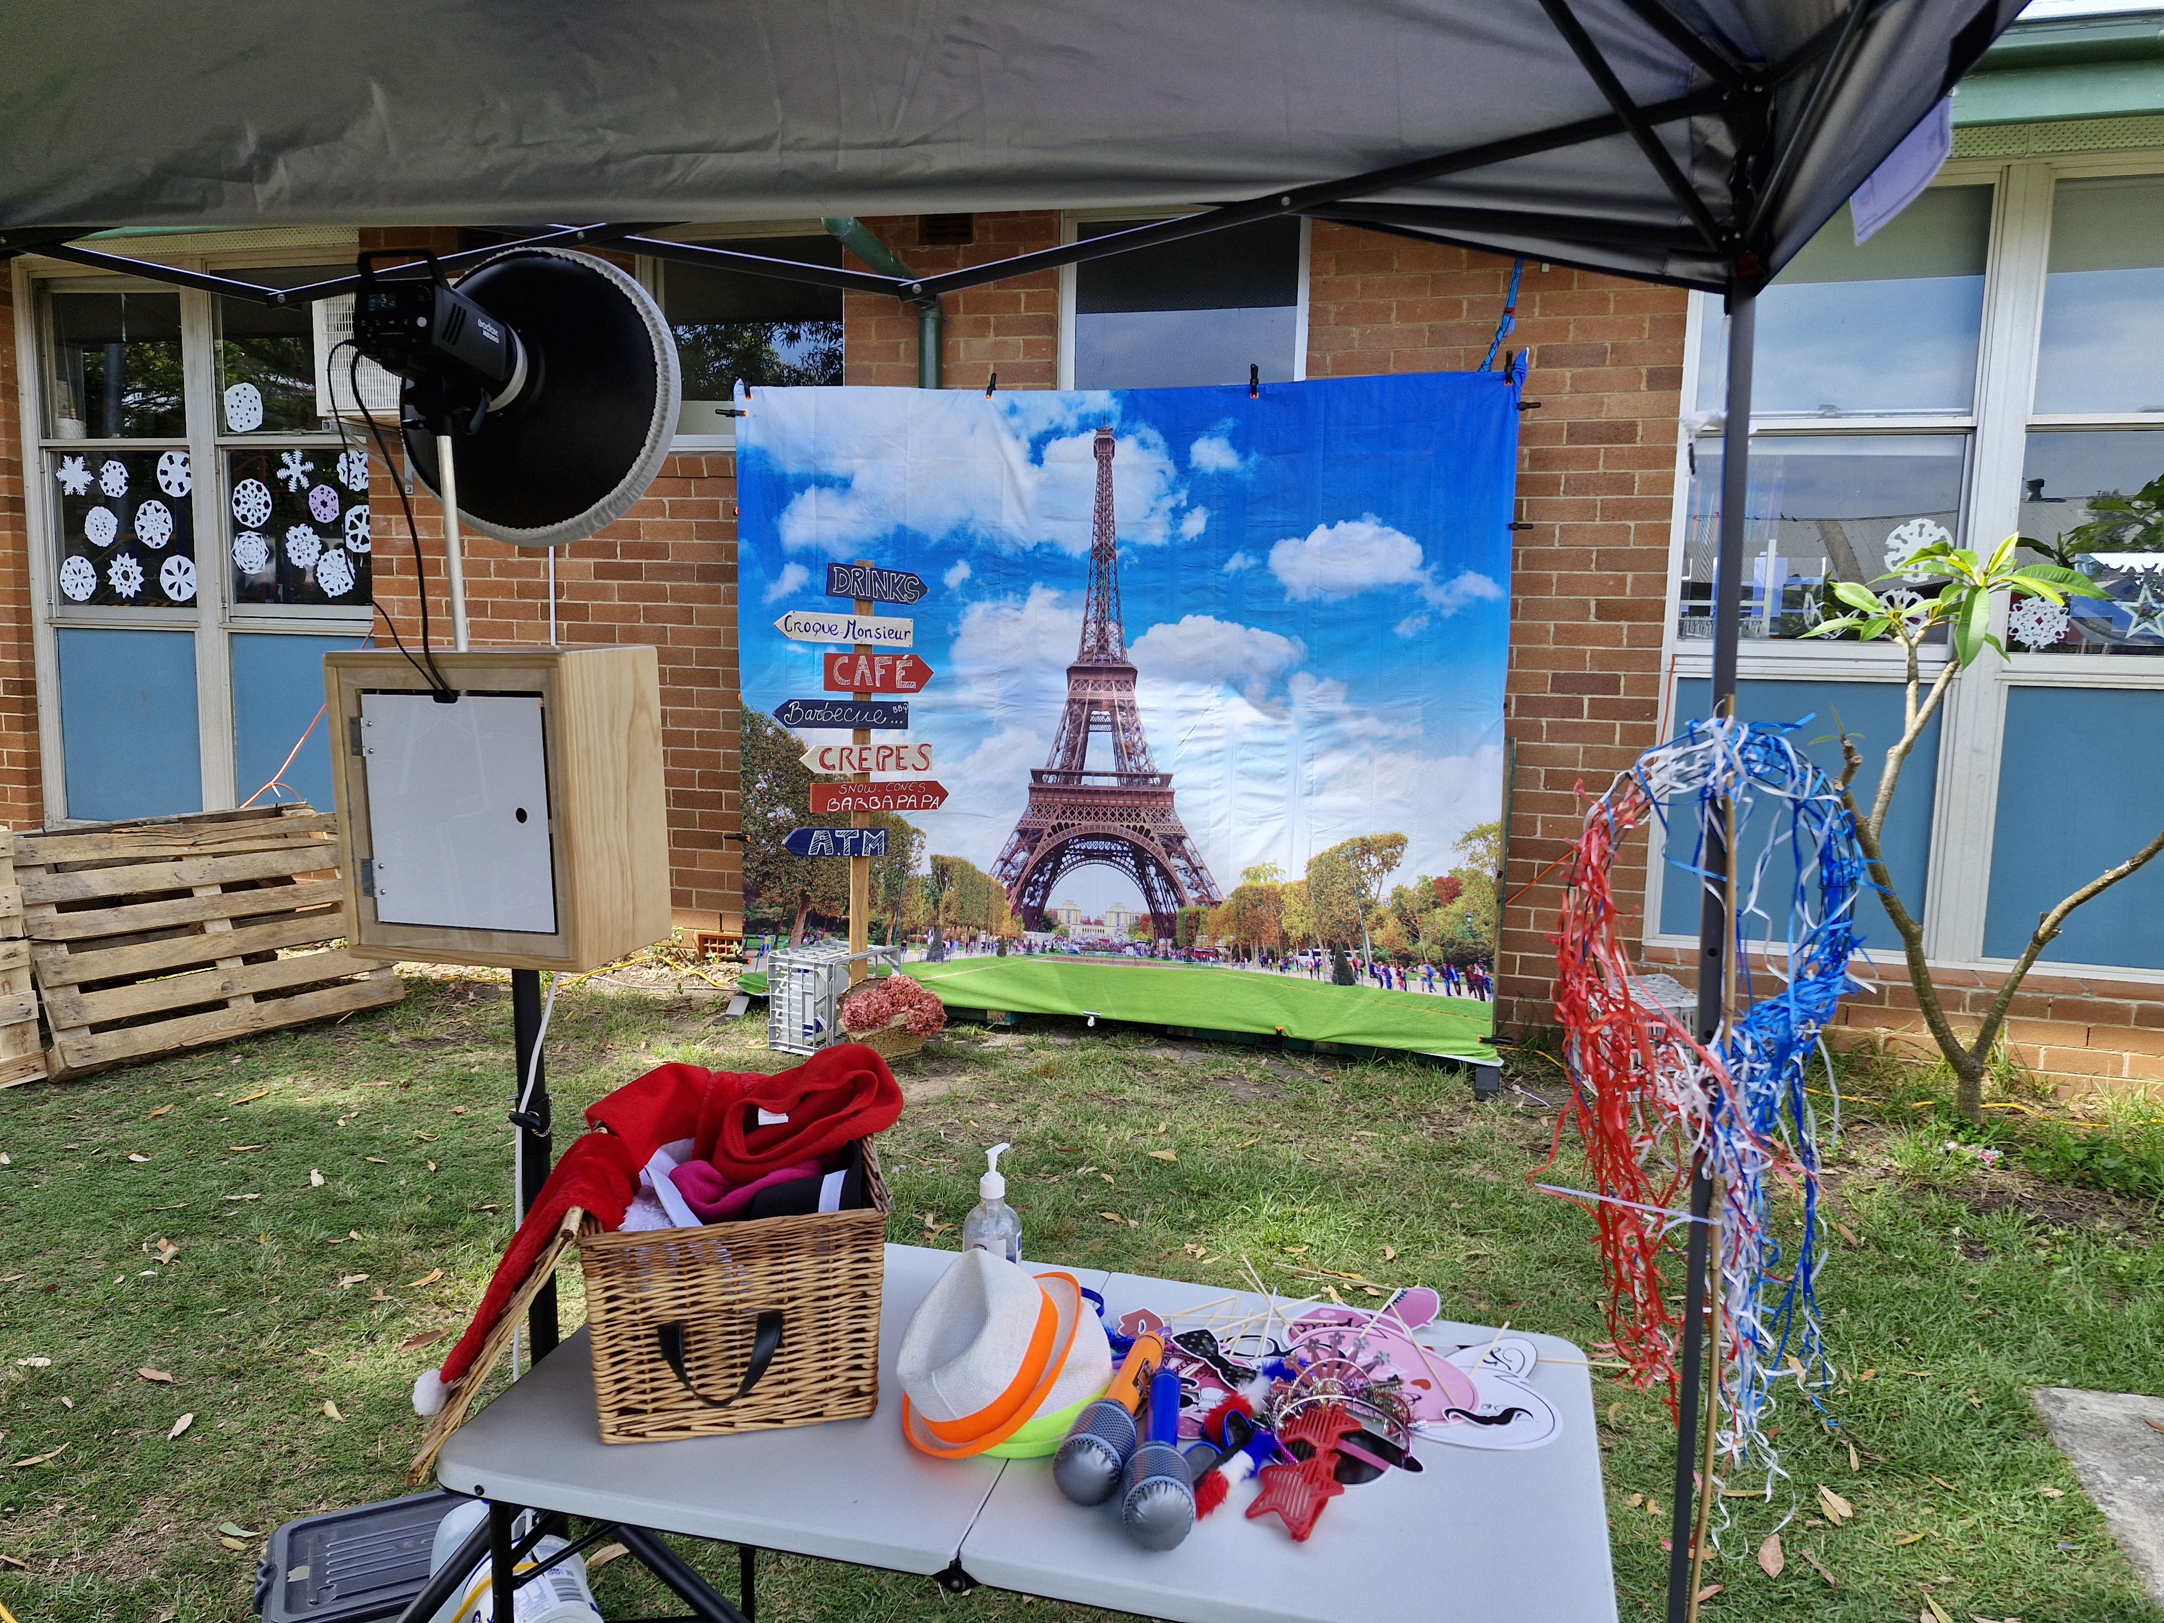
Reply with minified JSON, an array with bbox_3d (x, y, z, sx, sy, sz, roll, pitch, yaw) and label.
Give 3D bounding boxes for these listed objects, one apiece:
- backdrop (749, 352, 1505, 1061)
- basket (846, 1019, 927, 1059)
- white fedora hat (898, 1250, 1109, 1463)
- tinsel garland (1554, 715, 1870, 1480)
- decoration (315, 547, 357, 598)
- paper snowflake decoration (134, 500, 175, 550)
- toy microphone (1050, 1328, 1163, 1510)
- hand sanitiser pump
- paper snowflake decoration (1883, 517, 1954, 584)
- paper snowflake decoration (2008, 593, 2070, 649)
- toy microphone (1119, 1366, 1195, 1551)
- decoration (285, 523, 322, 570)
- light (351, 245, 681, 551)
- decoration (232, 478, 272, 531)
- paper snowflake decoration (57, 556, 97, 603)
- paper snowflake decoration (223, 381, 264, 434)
[{"bbox_3d":[0.054,-0.340,4.858,2.680,2.200,0.060,3,7,14],"label":"backdrop"},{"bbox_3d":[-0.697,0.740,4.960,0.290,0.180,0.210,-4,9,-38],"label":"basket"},{"bbox_3d":[-0.127,0.565,1.573,0.240,0.120,0.265,-30,16,21],"label":"white fedora hat"},{"bbox_3d":[0.924,0.427,2.130,0.450,1.140,0.220,1,7,-6],"label":"tinsel garland"},{"bbox_3d":[-3.363,-1.074,6.479,0.208,0.227,0.010,3,8,14],"label":"decoration"},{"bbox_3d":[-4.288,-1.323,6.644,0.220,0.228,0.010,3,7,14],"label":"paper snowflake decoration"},{"bbox_3d":[0.036,0.641,1.541,0.071,0.071,0.295,3,11,17],"label":"toy microphone"},{"bbox_3d":[-0.112,0.535,1.850,0.076,0.215,0.078,1,8,0],"label":"hand sanitiser pump"},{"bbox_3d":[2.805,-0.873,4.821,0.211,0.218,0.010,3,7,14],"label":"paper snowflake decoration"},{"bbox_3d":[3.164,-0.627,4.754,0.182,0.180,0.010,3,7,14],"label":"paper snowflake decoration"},{"bbox_3d":[0.084,0.663,1.492,0.070,0.070,0.286,2,5,5],"label":"toy microphone"},{"bbox_3d":[-3.517,-1.200,6.502,0.202,0.197,0.010,3,8,14],"label":"decoration"},{"bbox_3d":[-0.788,-0.585,1.871,0.420,0.420,0.355,2,1,8],"label":"light"},{"bbox_3d":[-3.774,-1.396,6.543,0.214,0.221,0.010,3,8,14],"label":"decoration"},{"bbox_3d":[-4.785,-1.105,6.839,0.223,0.216,0.010,3,8,14],"label":"paper snowflake decoration"},{"bbox_3d":[-3.765,-1.816,6.462,0.212,0.223,0.010,3,8,14],"label":"paper snowflake decoration"}]

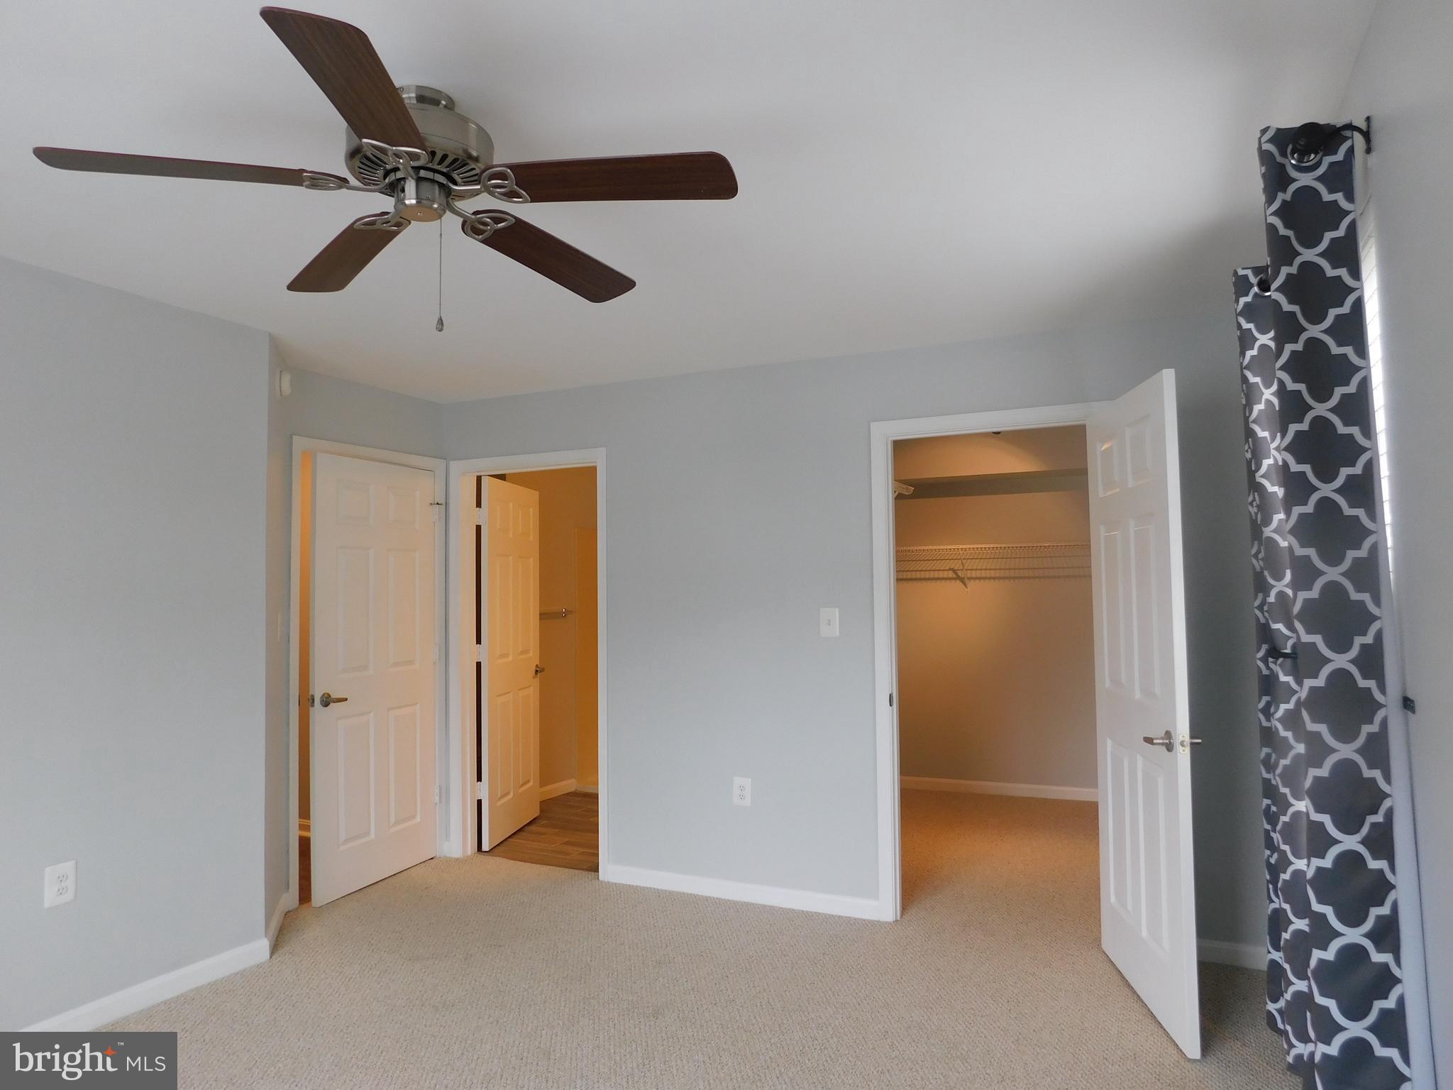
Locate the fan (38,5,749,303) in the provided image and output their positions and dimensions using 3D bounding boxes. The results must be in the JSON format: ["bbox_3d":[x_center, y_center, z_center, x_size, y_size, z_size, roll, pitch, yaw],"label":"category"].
[{"bbox_3d":[-0.599,-0.796,2.024,1.269,0.252,1.245,-2,-3,26],"label":"fan"}]

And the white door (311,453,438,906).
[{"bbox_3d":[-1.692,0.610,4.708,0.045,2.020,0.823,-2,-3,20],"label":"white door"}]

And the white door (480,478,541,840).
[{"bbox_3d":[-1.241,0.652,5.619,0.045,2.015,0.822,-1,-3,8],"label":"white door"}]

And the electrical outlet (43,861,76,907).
[{"bbox_3d":[-2.099,1.073,3.049,0.009,0.122,0.084,-2,-3,26],"label":"electrical outlet"}]

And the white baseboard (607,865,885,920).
[{"bbox_3d":[0.031,1.553,4.323,1.343,0.080,0.015,-2,-3,26],"label":"white baseboard"}]

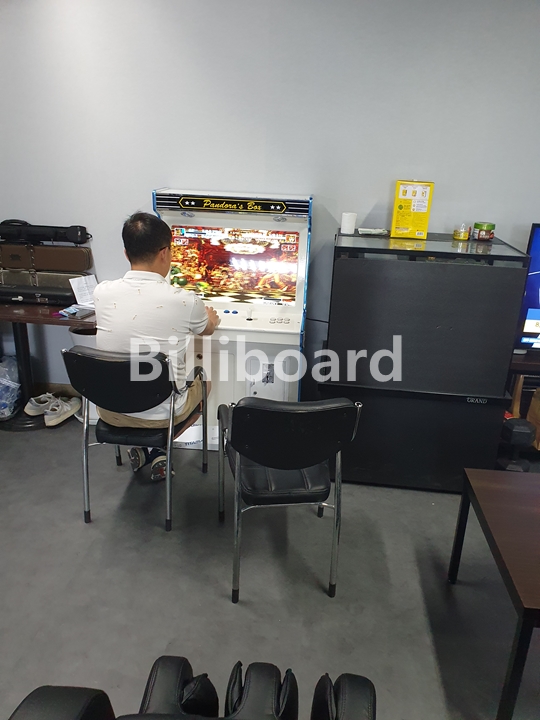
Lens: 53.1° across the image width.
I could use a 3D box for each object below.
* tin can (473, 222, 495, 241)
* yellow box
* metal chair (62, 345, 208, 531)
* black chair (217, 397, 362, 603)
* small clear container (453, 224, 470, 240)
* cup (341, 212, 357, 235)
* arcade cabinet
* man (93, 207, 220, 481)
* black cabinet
[{"bbox_3d":[1.056,-0.635,2.656,0.102,0.083,0.102,4,21,8],"label":"tin can"},{"bbox_3d":[0.686,-0.726,2.618,0.172,0.268,0.085,6,22,13],"label":"yellow box"},{"bbox_3d":[-0.600,0.286,2.497,0.530,0.815,0.540,4,21,7],"label":"metal chair"},{"bbox_3d":[0.039,0.443,2.119,0.530,0.815,0.540,-1,21,-6],"label":"black chair"},{"bbox_3d":[0.936,-0.622,2.635,0.076,0.070,0.076,4,21,8],"label":"small clear container"},{"bbox_3d":[0.405,-0.697,2.762,0.070,0.100,0.070,4,21,8],"label":"cup"},{"bbox_3d":[-0.211,-0.165,2.894,0.790,1.387,0.660,4,21,8],"label":"arcade cabinet"},{"bbox_3d":[-0.497,-0.003,2.506,0.490,1.350,0.650,7,22,15],"label":"man"},{"bbox_3d":[0.723,-0.007,2.788,0.880,1.200,0.610,4,21,8],"label":"black cabinet"}]

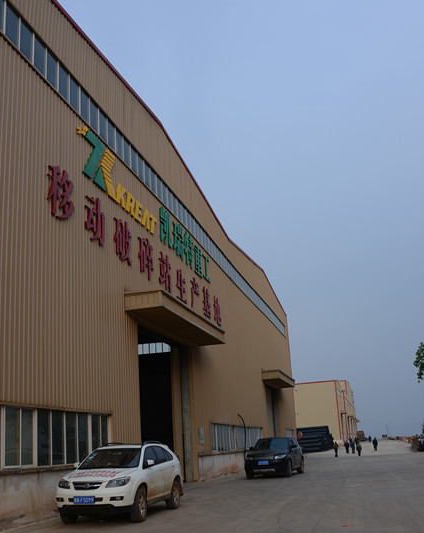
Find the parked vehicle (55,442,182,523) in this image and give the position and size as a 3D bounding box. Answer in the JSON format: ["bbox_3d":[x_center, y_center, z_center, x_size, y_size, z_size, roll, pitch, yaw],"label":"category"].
[{"bbox_3d":[-2.124,5.242,15.365,1.870,1.710,4.800,-7,-17,12],"label":"parked vehicle"}]

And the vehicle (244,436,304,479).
[{"bbox_3d":[2.818,8.416,27.535,1.930,1.640,4.370,-9,-17,18],"label":"vehicle"}]

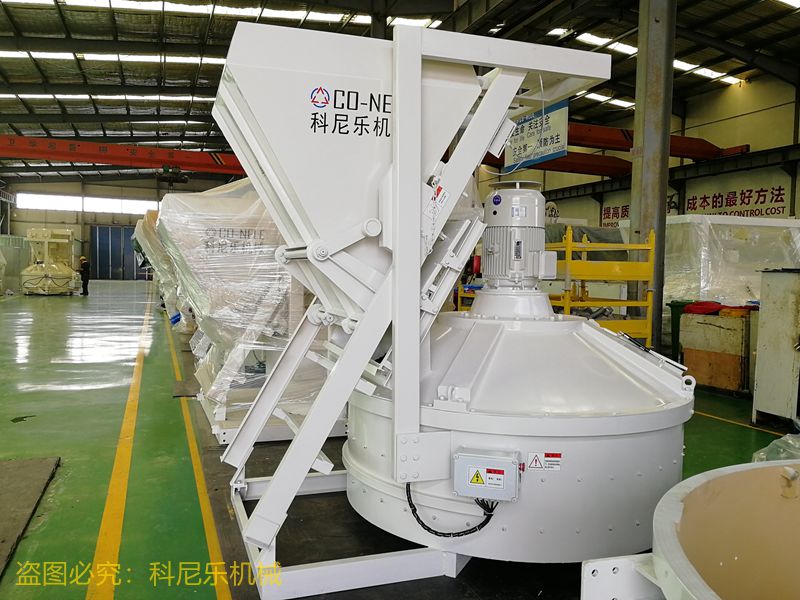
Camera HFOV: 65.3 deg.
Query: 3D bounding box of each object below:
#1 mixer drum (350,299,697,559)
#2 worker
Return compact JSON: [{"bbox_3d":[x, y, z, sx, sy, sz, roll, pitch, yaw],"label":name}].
[{"bbox_3d":[0.685,0.640,3.946,2.130,1.118,2.130,1,3,0],"label":"mixer drum"},{"bbox_3d":[-13.995,-1.084,27.697,0.480,1.760,0.500,0,3,-21],"label":"worker"}]

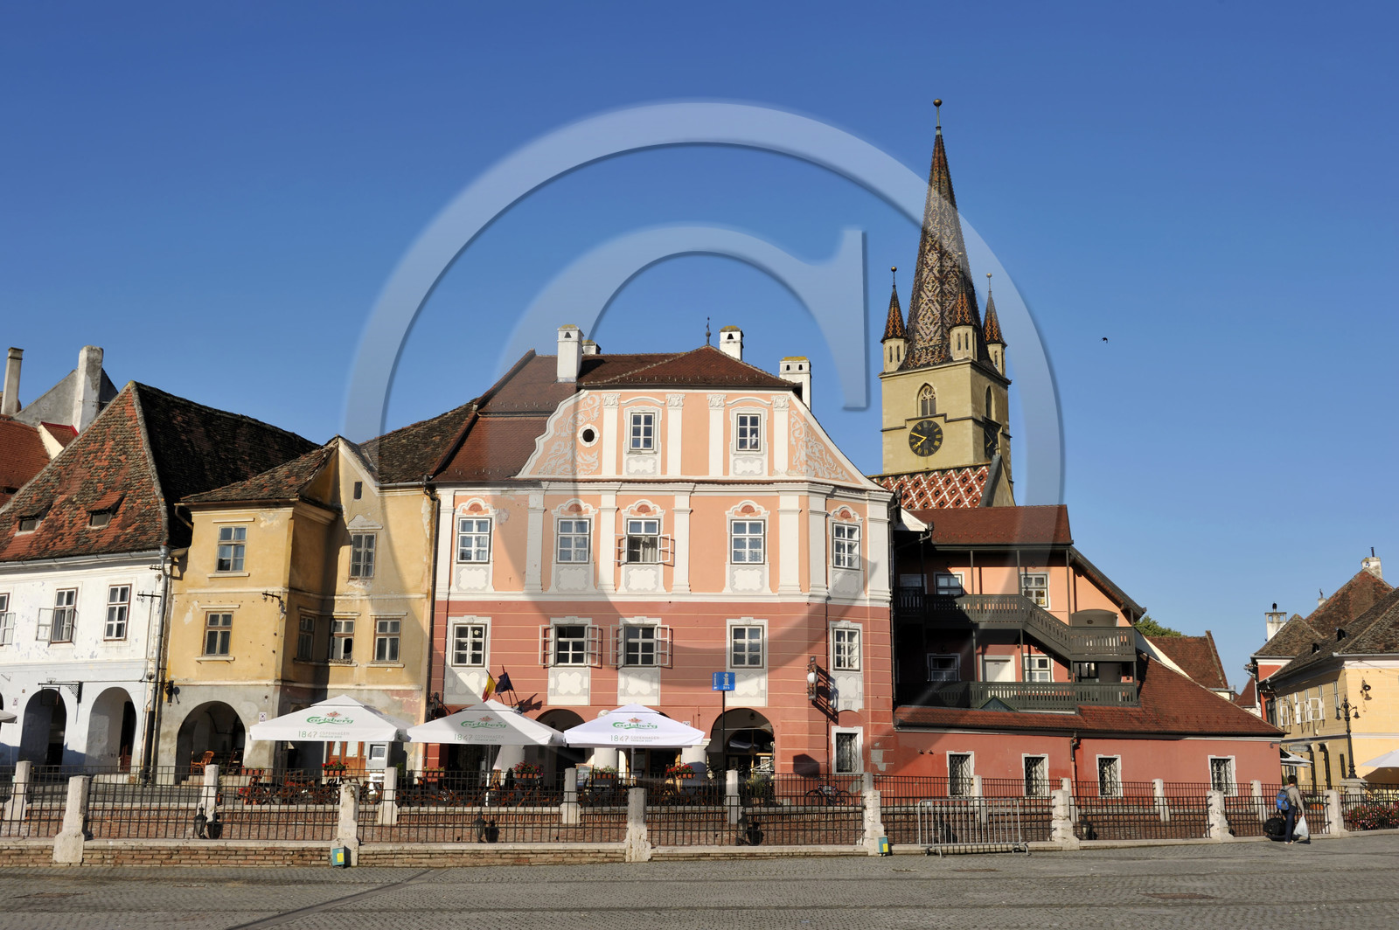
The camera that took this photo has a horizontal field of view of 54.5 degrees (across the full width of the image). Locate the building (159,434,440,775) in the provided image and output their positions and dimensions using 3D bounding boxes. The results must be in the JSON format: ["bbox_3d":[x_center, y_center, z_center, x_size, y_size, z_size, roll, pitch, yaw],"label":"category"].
[{"bbox_3d":[-13.874,6.191,54.127,9.800,14.000,10.500,-2,-13,14],"label":"building"}]

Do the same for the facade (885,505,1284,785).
[{"bbox_3d":[15.106,8.024,58.917,17.600,13.000,10.000,4,-13,-15],"label":"facade"}]

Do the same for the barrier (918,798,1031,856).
[{"bbox_3d":[5.518,7.309,27.405,2.380,1.100,0.520,6,-14,-22],"label":"barrier"}]

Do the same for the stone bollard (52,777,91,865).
[{"bbox_3d":[-10.939,6.176,23.655,0.450,1.451,0.390,2,-13,-6],"label":"stone bollard"}]

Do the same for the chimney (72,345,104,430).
[{"bbox_3d":[-27.559,-3.346,61.186,0.760,4.100,0.800,-9,-16,37],"label":"chimney"}]

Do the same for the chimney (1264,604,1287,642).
[{"bbox_3d":[36.514,10.131,85.981,1.050,2.600,0.950,-1,-13,7],"label":"chimney"}]

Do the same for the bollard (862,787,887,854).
[{"bbox_3d":[3.533,7.304,27.712,0.480,1.308,0.340,6,-14,-23],"label":"bollard"}]

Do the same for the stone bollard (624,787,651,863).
[{"bbox_3d":[-1.106,6.524,24.648,0.420,1.323,0.460,4,-13,-15],"label":"stone bollard"}]

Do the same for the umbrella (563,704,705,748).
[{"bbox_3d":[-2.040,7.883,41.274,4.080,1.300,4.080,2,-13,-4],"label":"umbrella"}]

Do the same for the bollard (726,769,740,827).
[{"bbox_3d":[0.933,9.332,38.148,0.420,1.507,0.460,5,-13,-18],"label":"bollard"}]

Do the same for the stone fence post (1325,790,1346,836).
[{"bbox_3d":[16.326,8.991,34.993,0.450,1.174,0.330,10,-16,-37],"label":"stone fence post"}]

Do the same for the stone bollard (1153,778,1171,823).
[{"bbox_3d":[17.076,12.425,50.247,0.470,1.568,0.340,5,-13,-19],"label":"stone bollard"}]

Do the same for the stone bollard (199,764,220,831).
[{"bbox_3d":[-13.746,9.254,38.104,0.470,1.605,0.340,1,-13,-2],"label":"stone bollard"}]

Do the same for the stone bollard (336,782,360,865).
[{"bbox_3d":[-6.301,6.408,24.259,0.450,1.402,0.390,3,-13,-10],"label":"stone bollard"}]

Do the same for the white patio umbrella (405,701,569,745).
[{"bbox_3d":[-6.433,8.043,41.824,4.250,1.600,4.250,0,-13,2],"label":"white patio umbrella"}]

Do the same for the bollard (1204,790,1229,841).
[{"bbox_3d":[12.120,8.222,31.753,0.460,1.164,0.330,8,-15,-31],"label":"bollard"}]

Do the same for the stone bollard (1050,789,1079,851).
[{"bbox_3d":[7.933,7.729,29.622,0.440,1.247,0.380,6,-14,-23],"label":"stone bollard"}]

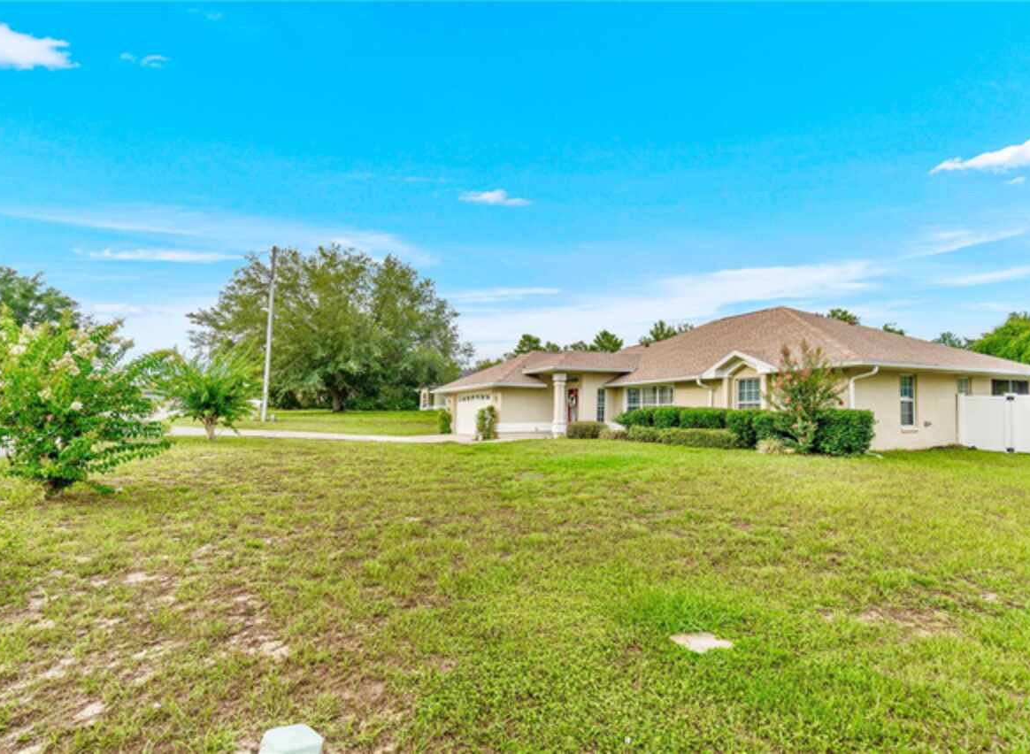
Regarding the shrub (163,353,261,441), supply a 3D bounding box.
[{"bbox_3d":[-10.083,0.629,15.600,2.900,2.868,2.800,3,-5,-33],"label":"shrub"}]

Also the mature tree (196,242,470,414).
[{"bbox_3d":[-15.720,-4.452,42.000,22.800,14.735,21.500,2,-4,-21],"label":"mature tree"}]

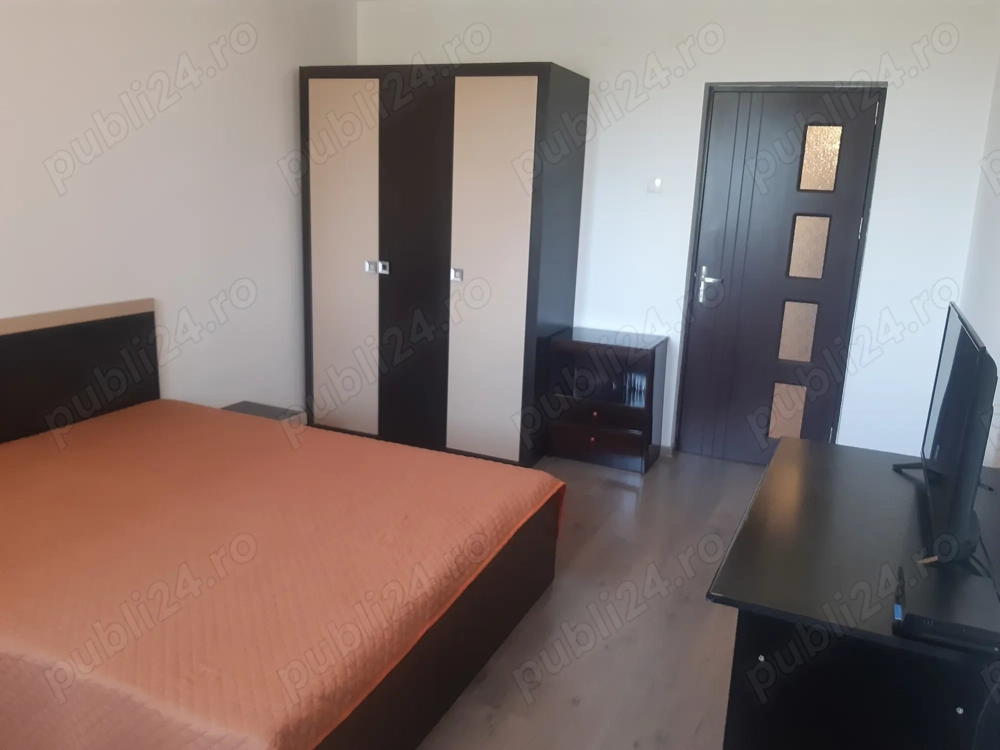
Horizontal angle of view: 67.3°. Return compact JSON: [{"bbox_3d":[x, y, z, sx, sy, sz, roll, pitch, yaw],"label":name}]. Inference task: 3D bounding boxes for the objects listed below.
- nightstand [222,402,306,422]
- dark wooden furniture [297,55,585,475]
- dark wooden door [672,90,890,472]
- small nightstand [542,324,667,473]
[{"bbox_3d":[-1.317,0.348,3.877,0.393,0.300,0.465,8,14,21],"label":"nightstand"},{"bbox_3d":[-0.344,-0.646,4.374,1.460,2.079,0.629,8,14,21],"label":"dark wooden furniture"},{"bbox_3d":[1.484,-0.483,4.102,0.819,2.025,0.057,8,14,21],"label":"dark wooden door"},{"bbox_3d":[0.618,0.125,4.311,0.556,0.681,0.463,8,14,21],"label":"small nightstand"}]

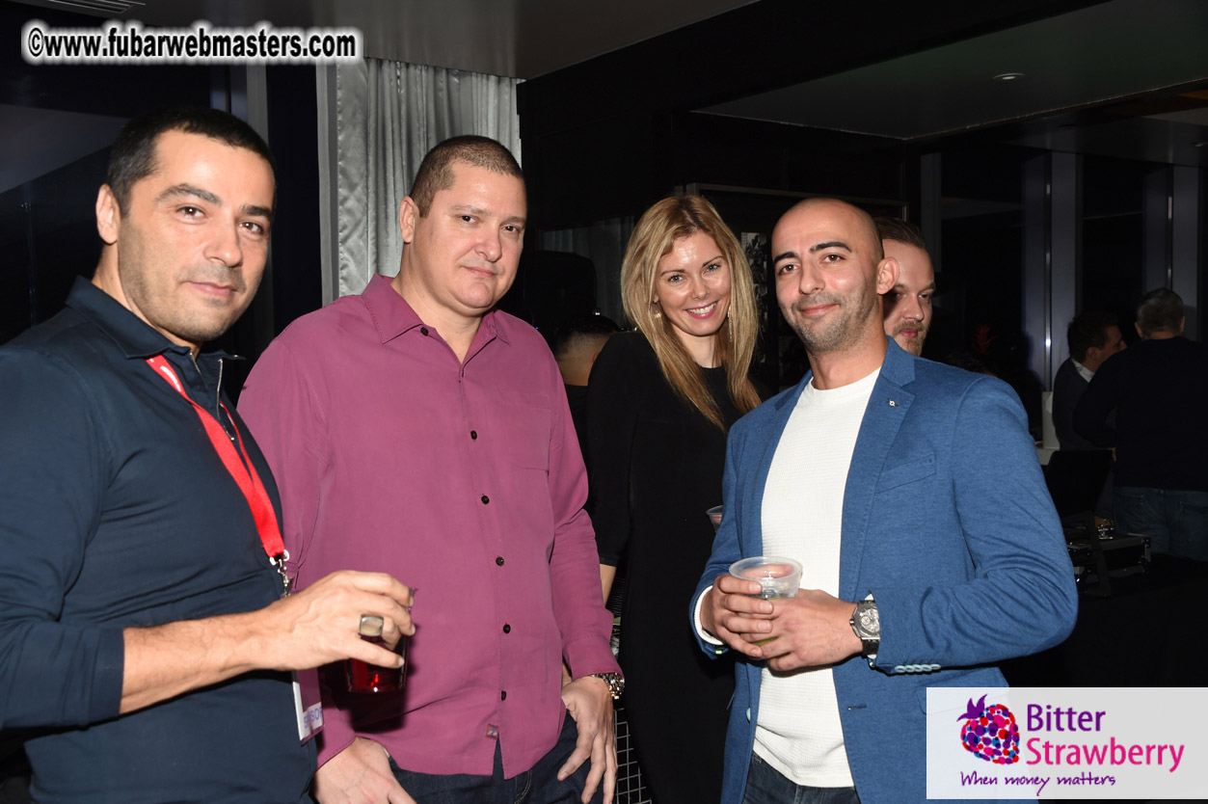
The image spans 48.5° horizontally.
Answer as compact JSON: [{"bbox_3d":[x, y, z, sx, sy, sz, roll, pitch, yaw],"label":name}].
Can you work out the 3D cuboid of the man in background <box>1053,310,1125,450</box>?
[{"bbox_3d":[1.953,0.486,5.231,0.430,1.680,0.500,0,3,12],"label":"man in background"}]

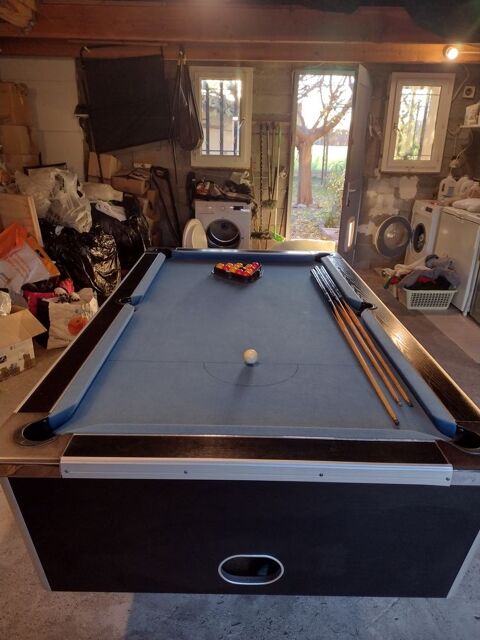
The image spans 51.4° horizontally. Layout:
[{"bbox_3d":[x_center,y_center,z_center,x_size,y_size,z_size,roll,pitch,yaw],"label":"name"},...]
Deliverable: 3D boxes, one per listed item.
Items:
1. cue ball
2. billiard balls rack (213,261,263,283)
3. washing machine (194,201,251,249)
[{"bbox_3d":[0.036,0.120,1.652,0.050,0.050,0.050,1,20,-1],"label":"cue ball"},{"bbox_3d":[0.016,-0.279,2.757,0.290,0.055,0.265,-3,20,-13],"label":"billiard balls rack"},{"bbox_3d":[-0.198,-0.950,5.745,0.600,0.850,0.570,1,20,-1],"label":"washing machine"}]

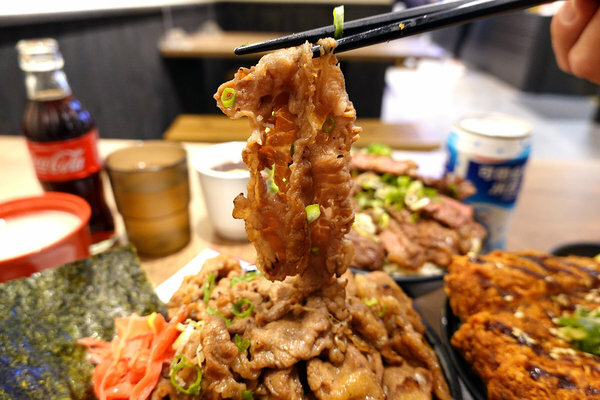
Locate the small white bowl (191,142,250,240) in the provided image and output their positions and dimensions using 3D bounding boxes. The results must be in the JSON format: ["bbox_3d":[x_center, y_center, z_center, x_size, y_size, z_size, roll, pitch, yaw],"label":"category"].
[{"bbox_3d":[-0.060,-0.006,0.413,0.095,0.078,0.095,1,27,-1],"label":"small white bowl"}]

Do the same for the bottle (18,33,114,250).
[{"bbox_3d":[-0.221,-0.049,0.376,0.059,0.188,0.059,-5,28,-12],"label":"bottle"}]

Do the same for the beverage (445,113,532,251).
[{"bbox_3d":[0.163,-0.006,0.368,0.066,0.121,0.066,0,27,-4],"label":"beverage"}]

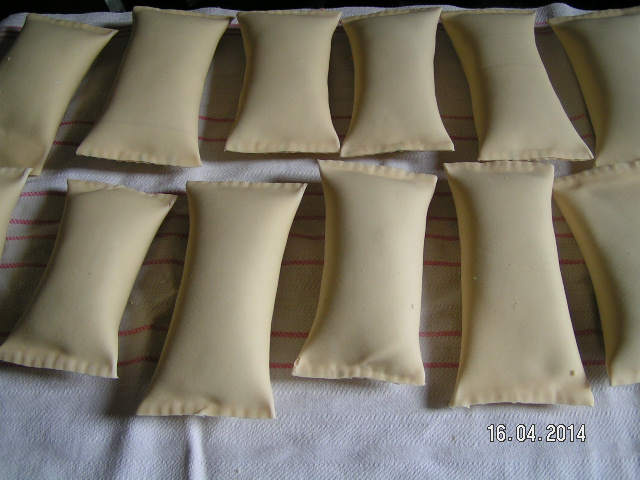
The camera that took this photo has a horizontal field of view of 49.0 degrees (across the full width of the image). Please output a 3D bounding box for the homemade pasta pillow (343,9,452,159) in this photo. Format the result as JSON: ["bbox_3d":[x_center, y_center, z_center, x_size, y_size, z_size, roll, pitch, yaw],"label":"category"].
[{"bbox_3d":[0.061,-0.136,0.564,0.085,0.033,0.158,1,59,1],"label":"homemade pasta pillow"}]

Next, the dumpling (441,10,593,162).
[{"bbox_3d":[0.154,-0.132,0.562,0.084,0.033,0.164,-5,59,-3],"label":"dumpling"}]

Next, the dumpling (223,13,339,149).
[{"bbox_3d":[-0.027,-0.136,0.564,0.089,0.033,0.154,1,59,0],"label":"dumpling"}]

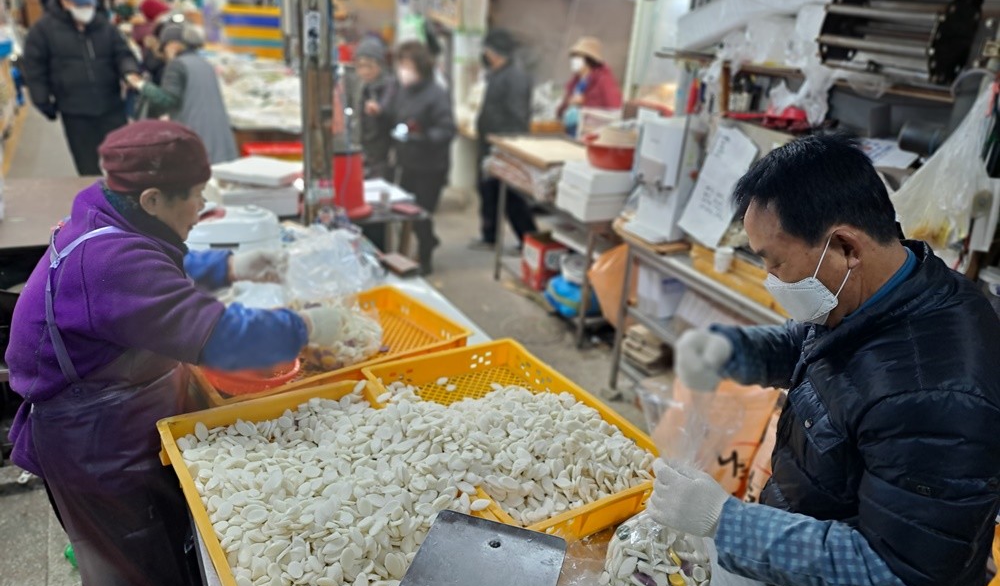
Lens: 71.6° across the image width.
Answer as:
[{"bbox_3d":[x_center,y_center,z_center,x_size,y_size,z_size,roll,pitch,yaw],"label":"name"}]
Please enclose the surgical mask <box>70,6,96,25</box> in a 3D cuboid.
[{"bbox_3d":[-2.582,-1.716,4.287,0.080,0.115,0.140,36,37,31],"label":"surgical mask"}]

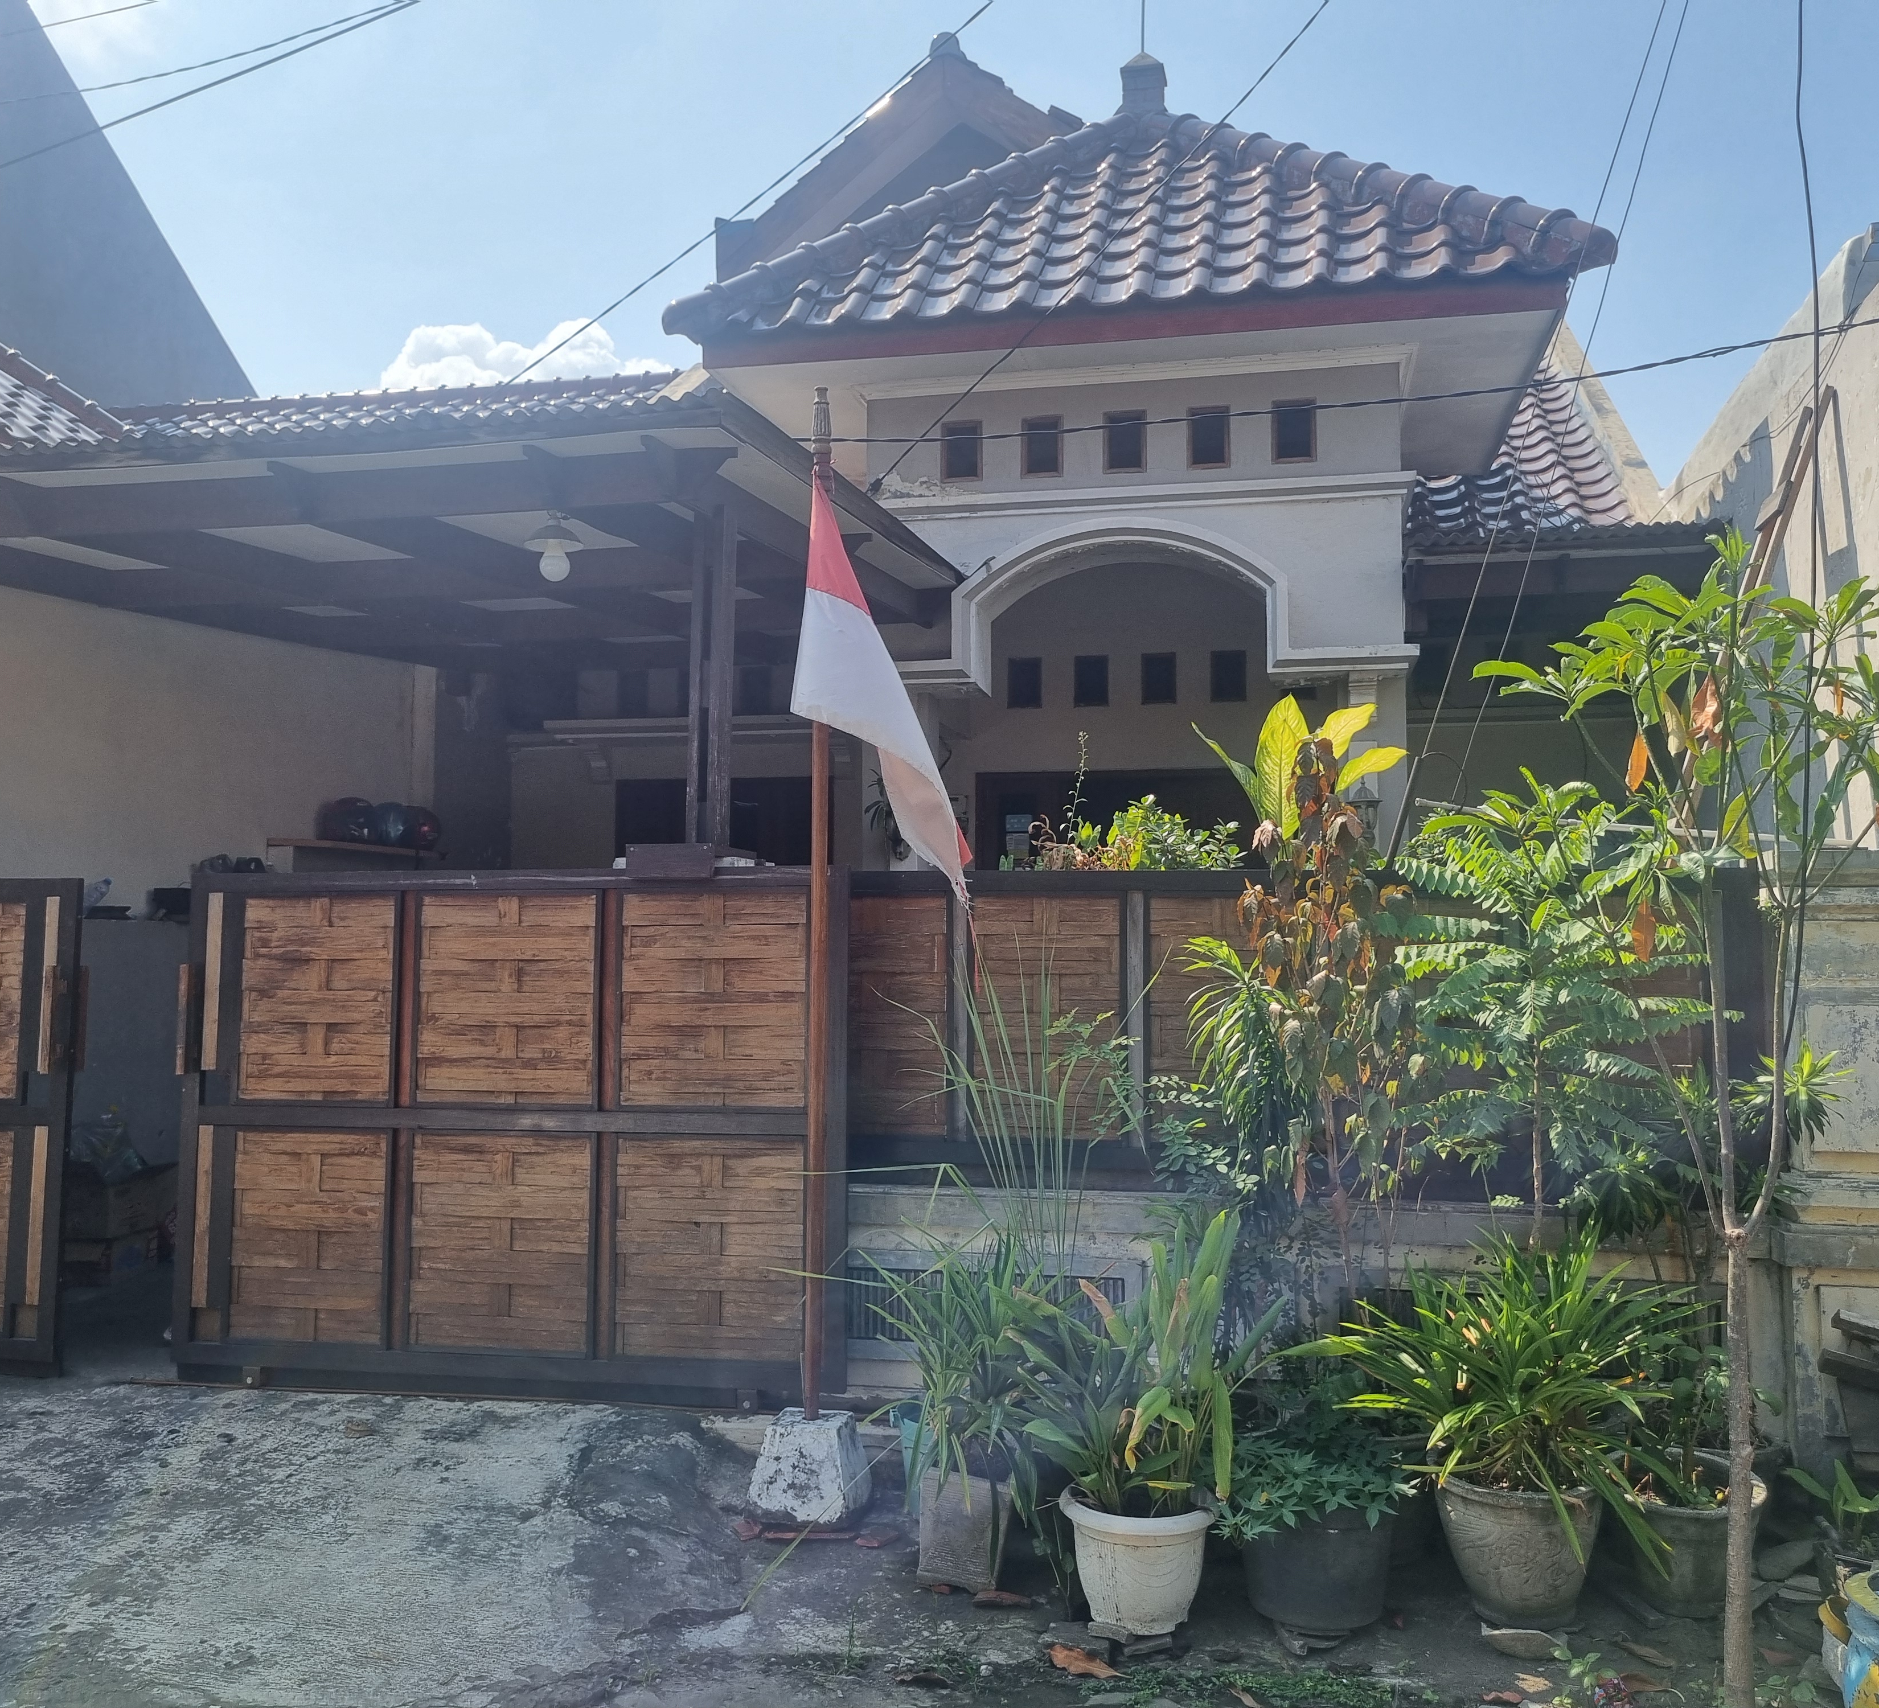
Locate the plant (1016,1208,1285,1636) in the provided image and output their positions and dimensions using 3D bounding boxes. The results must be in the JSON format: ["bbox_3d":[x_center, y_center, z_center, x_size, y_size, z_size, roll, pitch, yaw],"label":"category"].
[{"bbox_3d":[0.485,1.307,3.950,0.602,0.963,0.560,0,-4,0],"label":"plant"}]

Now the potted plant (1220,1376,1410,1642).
[{"bbox_3d":[0.874,1.514,3.980,0.438,0.603,0.440,0,-4,0],"label":"potted plant"}]

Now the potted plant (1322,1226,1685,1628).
[{"bbox_3d":[1.326,1.341,4.020,0.831,0.927,0.780,0,-4,0],"label":"potted plant"}]

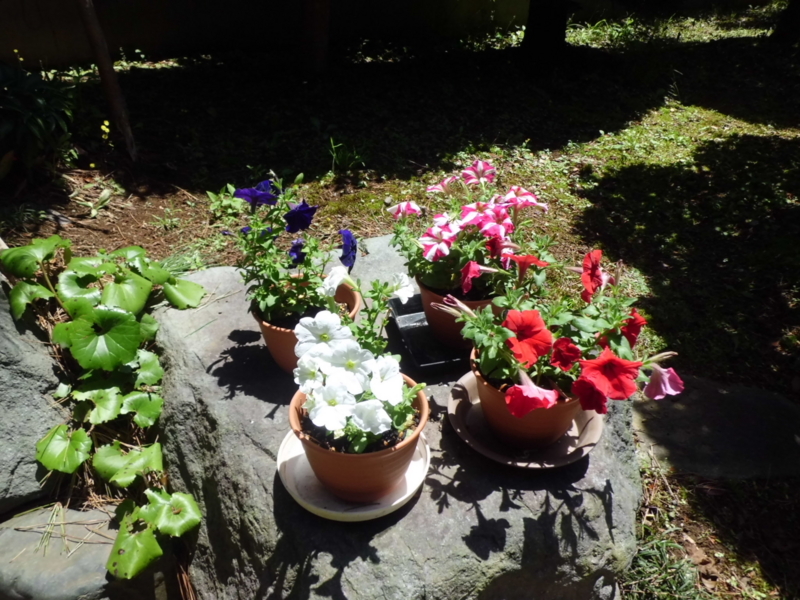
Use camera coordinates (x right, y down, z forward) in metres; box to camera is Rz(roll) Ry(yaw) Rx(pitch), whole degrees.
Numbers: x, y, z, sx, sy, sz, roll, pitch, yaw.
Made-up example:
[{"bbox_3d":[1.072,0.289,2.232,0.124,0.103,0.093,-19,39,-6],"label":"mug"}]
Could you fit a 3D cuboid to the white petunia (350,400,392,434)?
[{"bbox_3d":[-0.032,0.132,0.675,0.047,0.037,0.032,-3,12,-4],"label":"white petunia"}]

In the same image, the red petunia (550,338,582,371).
[{"bbox_3d":[0.220,0.072,0.795,0.041,0.041,0.032,6,6,11],"label":"red petunia"}]

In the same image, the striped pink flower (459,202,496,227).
[{"bbox_3d":[0.133,-0.143,1.005,0.060,0.035,0.052,15,49,21],"label":"striped pink flower"}]

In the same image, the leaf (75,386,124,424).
[{"bbox_3d":[-0.497,0.174,0.990,0.076,0.030,0.070,0,43,0],"label":"leaf"}]

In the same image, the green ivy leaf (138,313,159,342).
[{"bbox_3d":[-0.447,0.049,1.060,0.042,0.022,0.050,-17,61,-25],"label":"green ivy leaf"}]

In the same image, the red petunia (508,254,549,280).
[{"bbox_3d":[0.177,-0.045,0.830,0.056,0.038,0.055,6,32,-4],"label":"red petunia"}]

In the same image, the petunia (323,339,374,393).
[{"bbox_3d":[-0.060,0.077,0.695,0.059,0.062,0.034,-3,21,-5],"label":"petunia"}]

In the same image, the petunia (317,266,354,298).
[{"bbox_3d":[-0.084,-0.023,0.785,0.042,0.040,0.050,-25,36,-9],"label":"petunia"}]

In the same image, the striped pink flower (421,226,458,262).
[{"bbox_3d":[0.064,-0.092,0.980,0.061,0.035,0.060,8,74,11],"label":"striped pink flower"}]

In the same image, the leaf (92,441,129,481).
[{"bbox_3d":[-0.428,0.237,0.890,0.045,0.020,0.059,23,52,-2],"label":"leaf"}]

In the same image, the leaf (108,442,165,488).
[{"bbox_3d":[-0.370,0.232,0.843,0.080,0.032,0.077,0,43,0],"label":"leaf"}]

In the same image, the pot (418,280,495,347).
[{"bbox_3d":[0.107,0.010,0.996,0.160,0.105,0.160,0,31,0],"label":"pot"}]

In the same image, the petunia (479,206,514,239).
[{"bbox_3d":[0.155,-0.125,0.970,0.057,0.032,0.050,3,76,6],"label":"petunia"}]

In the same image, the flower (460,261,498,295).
[{"bbox_3d":[0.116,-0.033,0.880,0.050,0.046,0.048,-12,31,6],"label":"flower"}]

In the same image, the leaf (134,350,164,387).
[{"bbox_3d":[-0.406,0.111,0.975,0.046,0.018,0.059,4,60,-14],"label":"leaf"}]

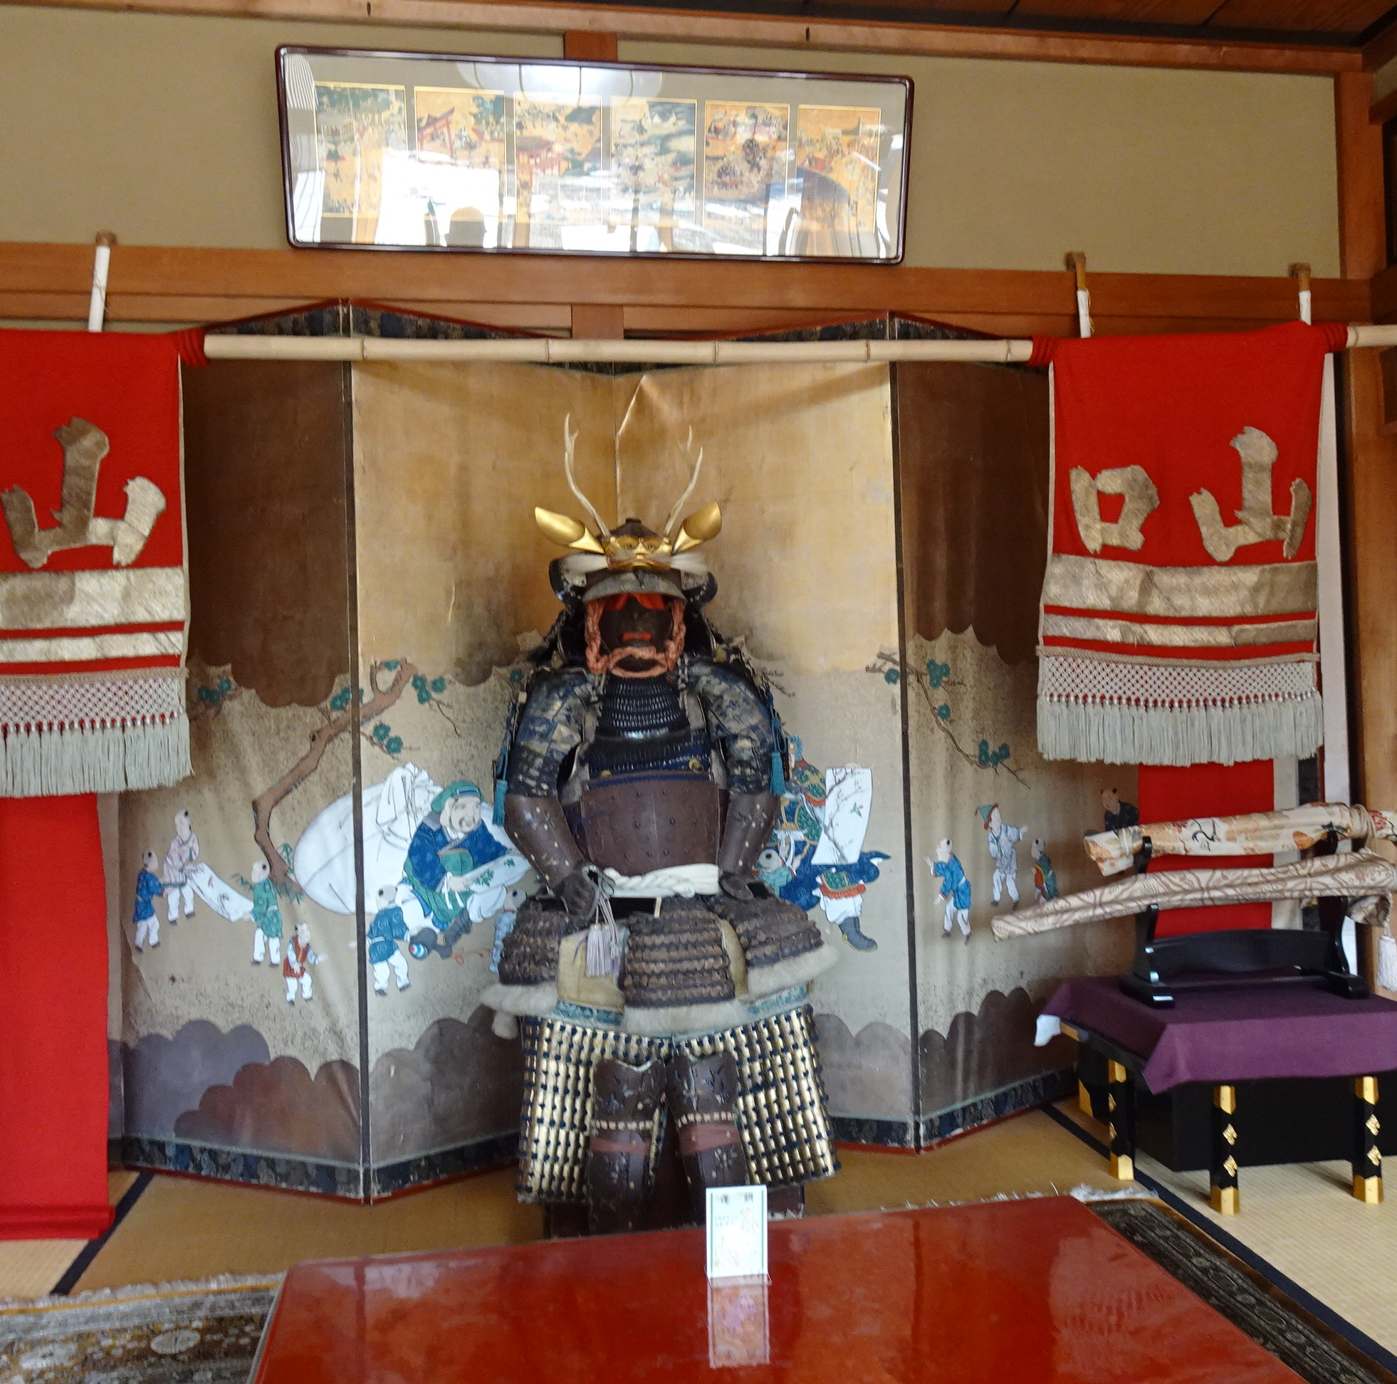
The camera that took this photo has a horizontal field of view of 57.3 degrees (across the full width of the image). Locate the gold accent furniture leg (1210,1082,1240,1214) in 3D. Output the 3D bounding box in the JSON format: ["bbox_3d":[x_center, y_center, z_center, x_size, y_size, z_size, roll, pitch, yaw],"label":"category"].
[{"bbox_3d":[0.948,0.821,2.310,0.038,0.230,0.037,-1,-1,-9],"label":"gold accent furniture leg"}]

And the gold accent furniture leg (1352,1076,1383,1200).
[{"bbox_3d":[1.223,0.814,2.342,0.038,0.230,0.037,-1,-1,-9],"label":"gold accent furniture leg"}]

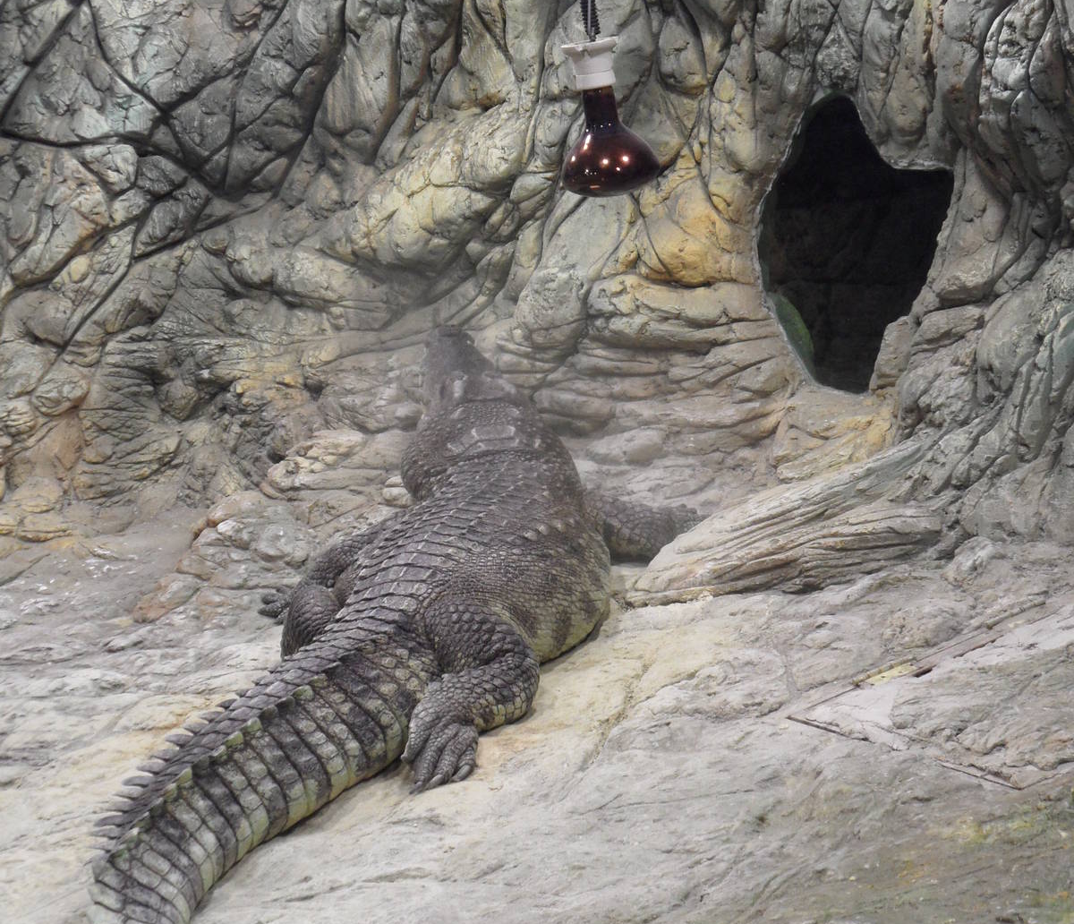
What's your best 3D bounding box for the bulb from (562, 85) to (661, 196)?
[{"bbox_3d":[0.086,-0.410,3.140,0.125,0.152,0.125,-9,12,3],"label":"bulb"}]

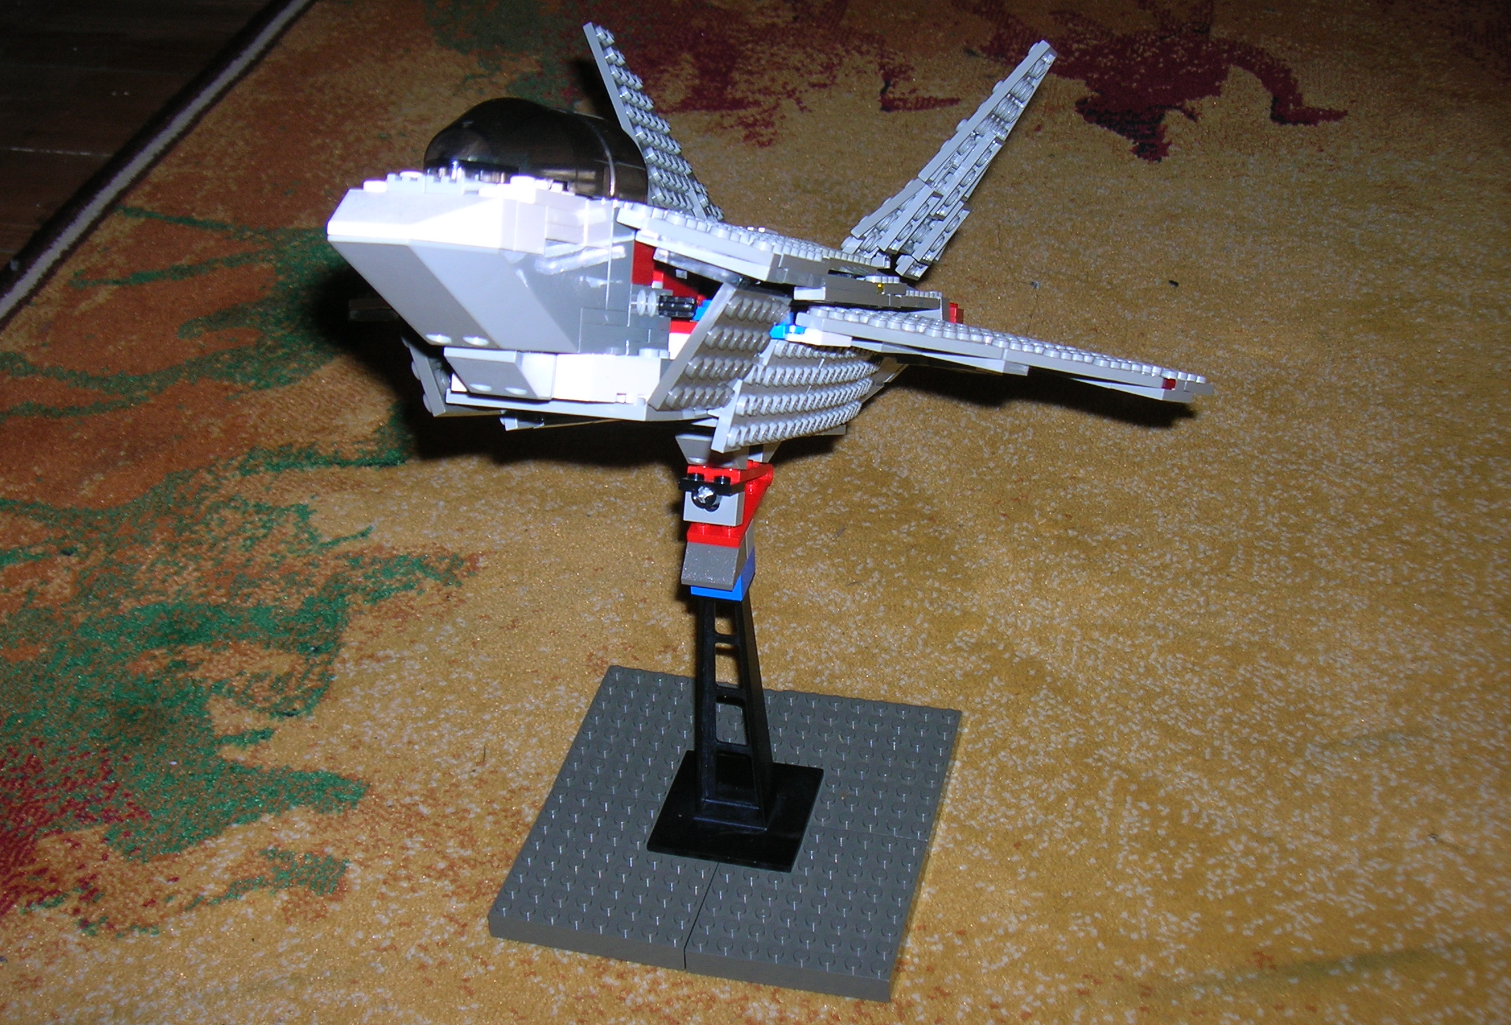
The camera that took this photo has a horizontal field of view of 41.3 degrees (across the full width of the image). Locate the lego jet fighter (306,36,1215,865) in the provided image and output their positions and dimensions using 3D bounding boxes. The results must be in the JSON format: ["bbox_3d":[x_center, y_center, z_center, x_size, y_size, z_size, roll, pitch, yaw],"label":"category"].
[{"bbox_3d":[-0.016,-0.022,0.578,0.282,0.294,0.328,8,35,15],"label":"lego jet fighter"}]

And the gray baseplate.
[{"bbox_3d":[-0.006,0.102,0.664,0.128,0.011,0.128,6,35,13],"label":"gray baseplate"}]

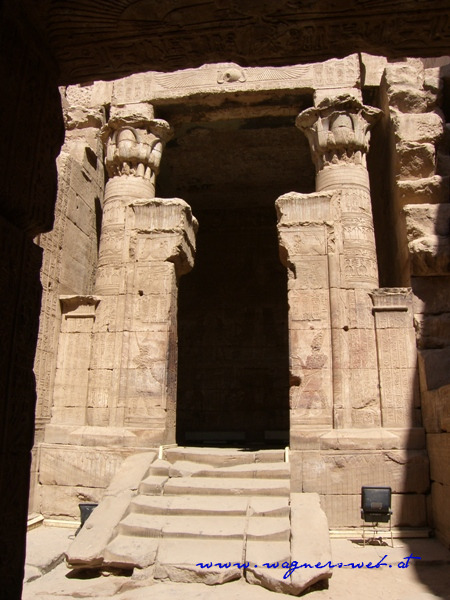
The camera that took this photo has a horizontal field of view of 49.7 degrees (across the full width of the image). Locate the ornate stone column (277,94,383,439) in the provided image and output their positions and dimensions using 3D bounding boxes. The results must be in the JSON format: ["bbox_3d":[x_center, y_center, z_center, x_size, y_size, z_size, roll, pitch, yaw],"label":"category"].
[{"bbox_3d":[1.575,-0.576,6.964,1.640,4.990,1.150,-1,-11,6],"label":"ornate stone column"}]

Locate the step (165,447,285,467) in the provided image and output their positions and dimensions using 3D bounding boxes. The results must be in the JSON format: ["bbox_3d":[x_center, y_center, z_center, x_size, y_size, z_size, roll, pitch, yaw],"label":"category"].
[{"bbox_3d":[0.027,2.041,6.347,1.530,0.130,0.350,-1,-11,6],"label":"step"}]

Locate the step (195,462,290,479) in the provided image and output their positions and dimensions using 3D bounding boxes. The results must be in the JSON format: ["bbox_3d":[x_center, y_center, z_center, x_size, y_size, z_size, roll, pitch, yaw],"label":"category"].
[{"bbox_3d":[0.203,2.091,5.944,1.126,0.115,0.380,-1,-11,6],"label":"step"}]

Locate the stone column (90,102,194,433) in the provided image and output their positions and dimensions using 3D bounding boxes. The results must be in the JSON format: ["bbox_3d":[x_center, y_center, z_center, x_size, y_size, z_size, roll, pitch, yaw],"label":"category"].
[{"bbox_3d":[-1.182,-0.510,7.264,1.690,5.010,1.150,-1,-11,6],"label":"stone column"}]

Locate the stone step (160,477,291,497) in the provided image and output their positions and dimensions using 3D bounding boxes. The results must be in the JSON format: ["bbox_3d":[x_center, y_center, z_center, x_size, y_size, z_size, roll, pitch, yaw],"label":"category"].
[{"bbox_3d":[0.022,2.139,5.547,1.380,0.135,0.420,-1,-11,6],"label":"stone step"}]

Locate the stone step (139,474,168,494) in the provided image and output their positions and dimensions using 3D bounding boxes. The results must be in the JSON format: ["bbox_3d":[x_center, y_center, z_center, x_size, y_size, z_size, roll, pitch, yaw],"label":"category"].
[{"bbox_3d":[-0.776,2.142,5.616,0.268,0.145,0.420,-1,-11,6],"label":"stone step"}]

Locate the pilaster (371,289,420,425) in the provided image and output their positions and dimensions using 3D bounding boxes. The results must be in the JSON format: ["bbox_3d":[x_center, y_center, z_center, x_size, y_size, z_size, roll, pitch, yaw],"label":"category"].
[{"bbox_3d":[2.199,0.762,6.389,0.550,1.770,0.450,-1,-11,6],"label":"pilaster"}]

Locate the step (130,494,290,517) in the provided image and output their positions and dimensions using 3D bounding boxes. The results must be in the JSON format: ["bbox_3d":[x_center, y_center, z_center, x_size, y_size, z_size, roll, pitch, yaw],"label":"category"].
[{"bbox_3d":[-0.143,2.202,5.175,1.620,0.125,0.380,-1,-11,6],"label":"step"}]

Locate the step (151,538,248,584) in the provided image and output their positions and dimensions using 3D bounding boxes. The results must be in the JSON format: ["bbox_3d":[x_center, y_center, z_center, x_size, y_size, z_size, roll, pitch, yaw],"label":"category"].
[{"bbox_3d":[-0.196,2.349,4.361,0.807,0.210,0.430,-1,-11,6],"label":"step"}]

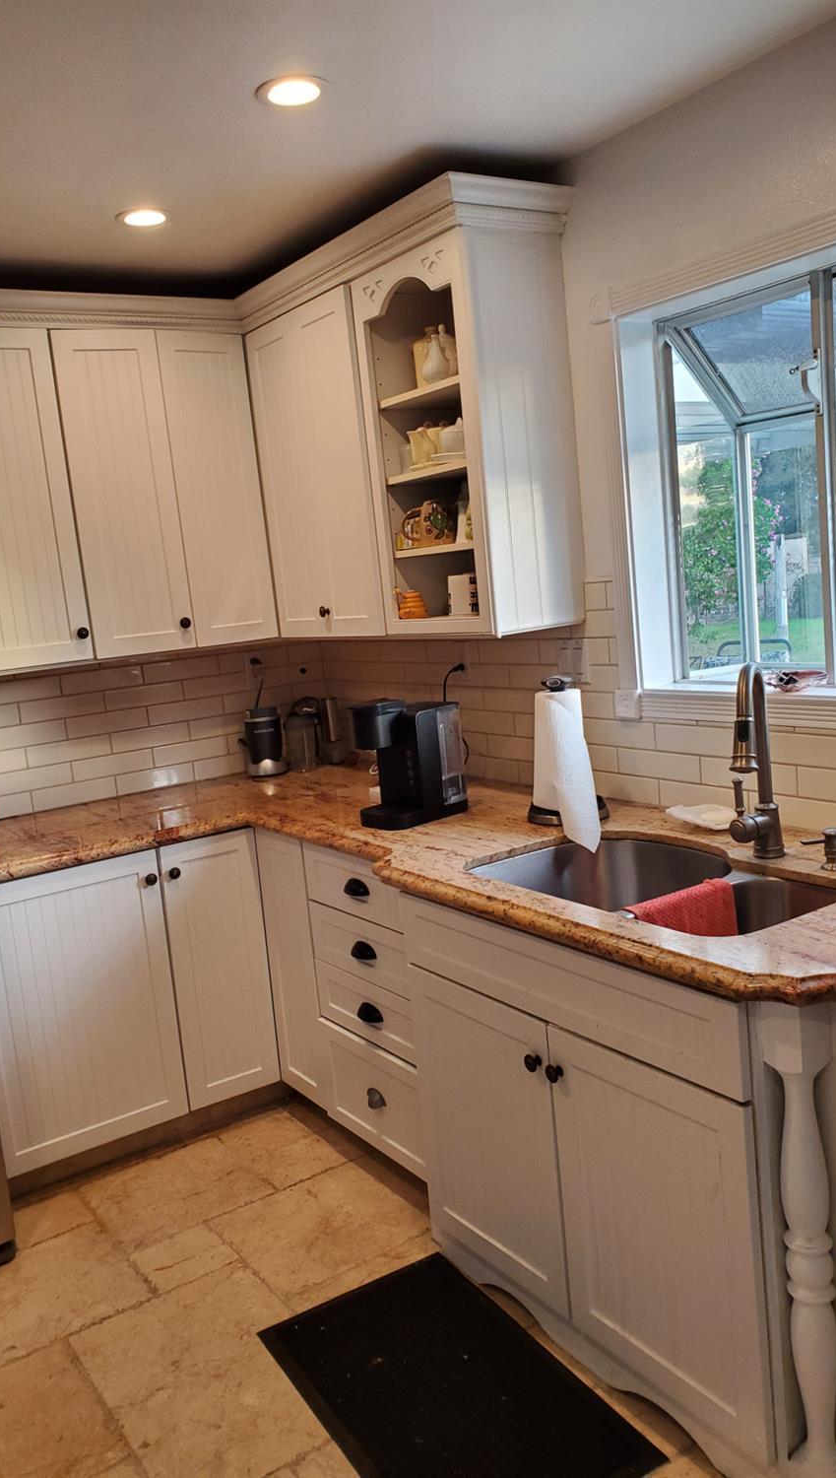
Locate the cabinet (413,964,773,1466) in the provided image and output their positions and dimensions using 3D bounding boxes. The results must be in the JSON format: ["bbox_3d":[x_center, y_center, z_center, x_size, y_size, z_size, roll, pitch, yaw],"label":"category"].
[{"bbox_3d":[0.536,0.710,2.233,0.664,0.825,0.931,-11,10,-34],"label":"cabinet"}]

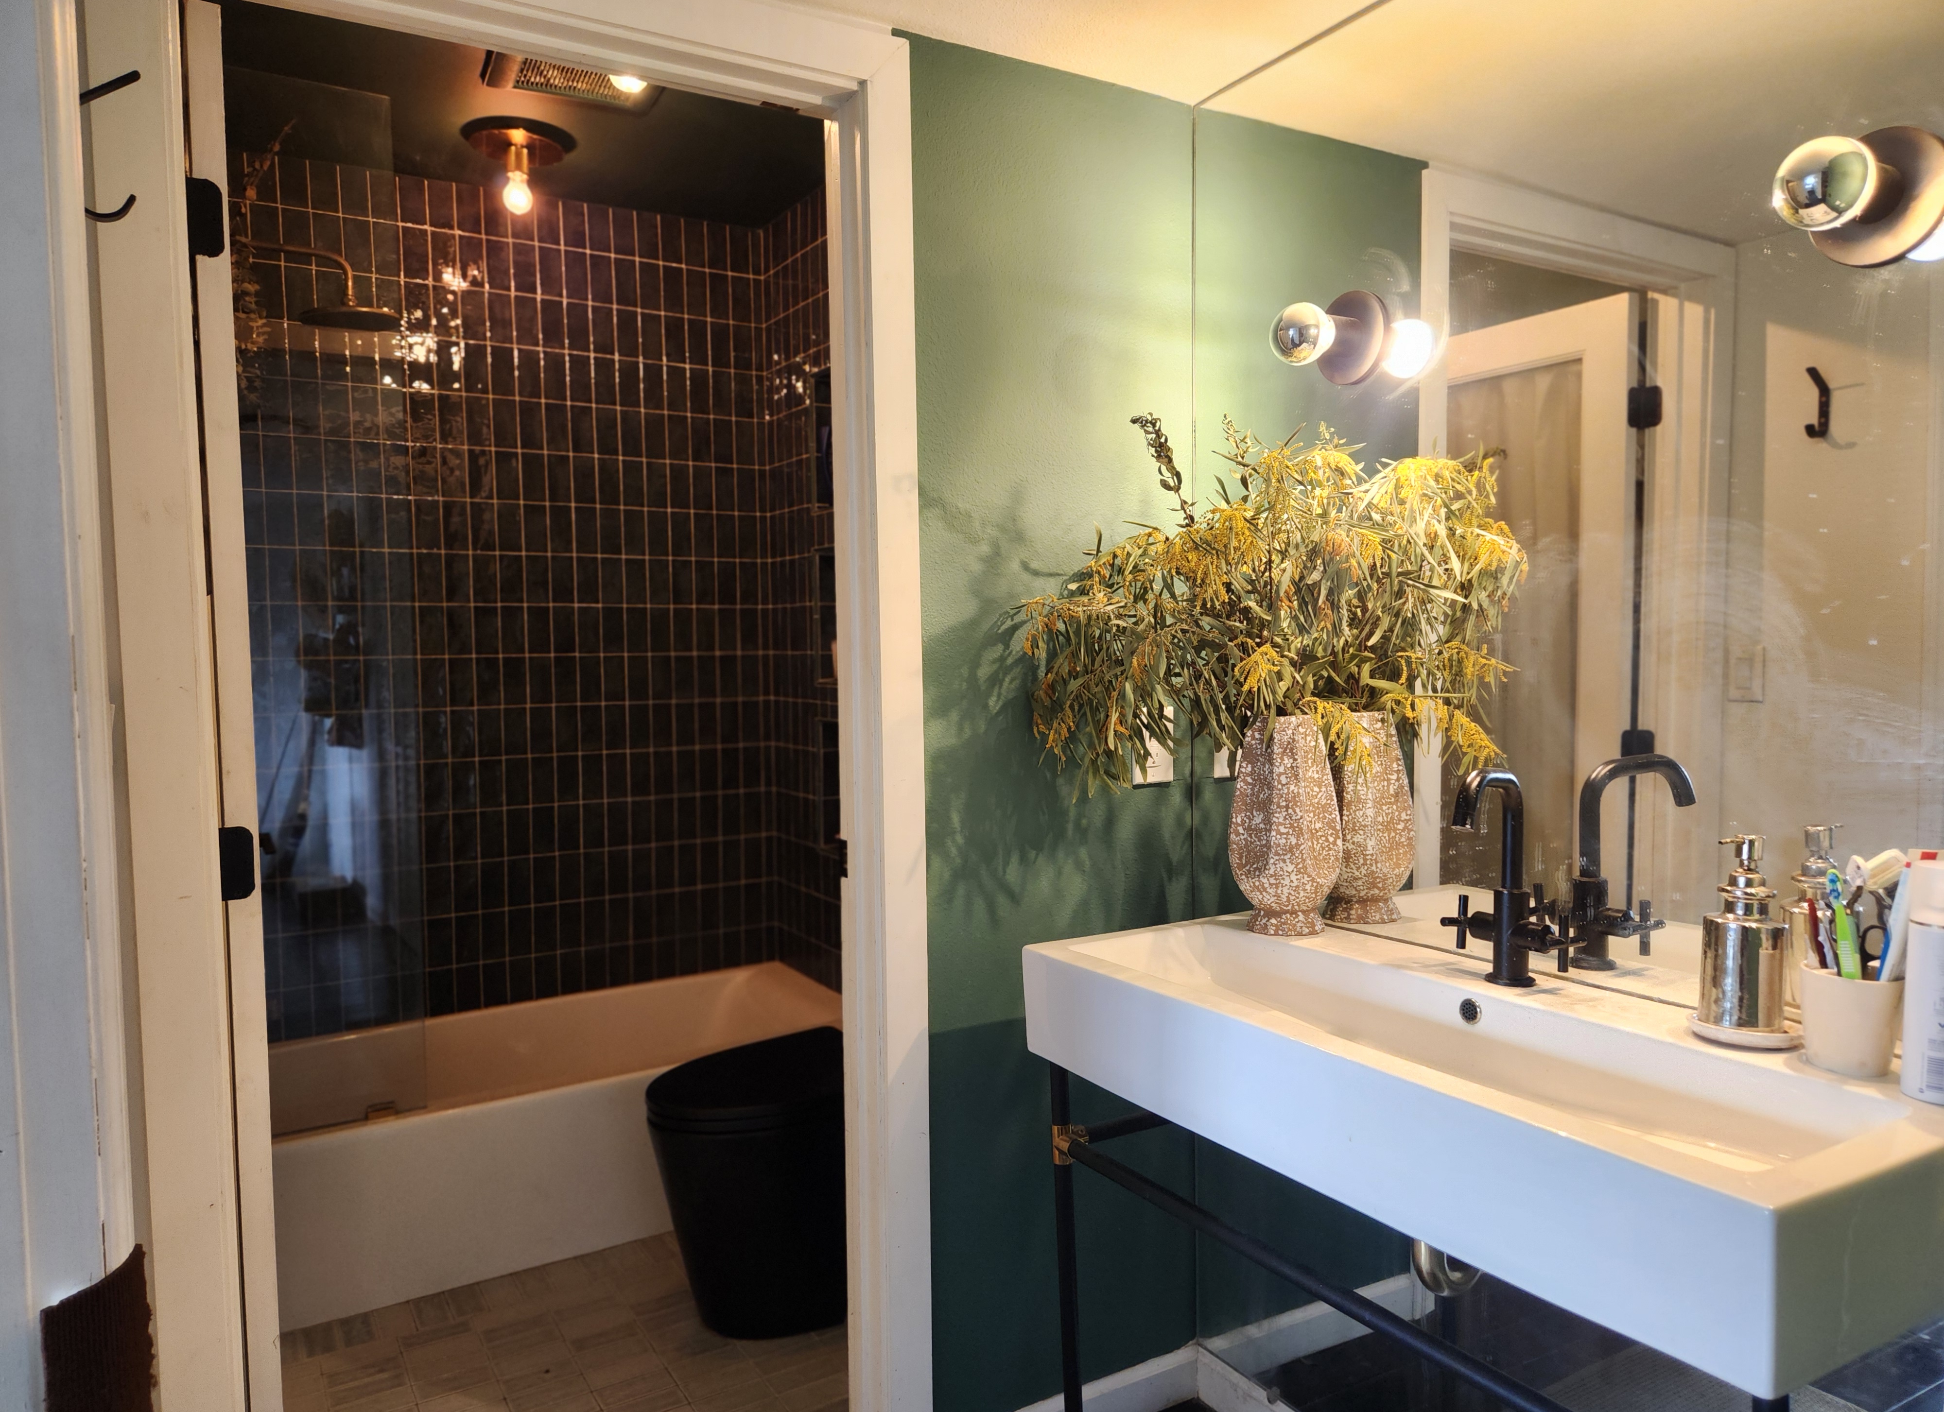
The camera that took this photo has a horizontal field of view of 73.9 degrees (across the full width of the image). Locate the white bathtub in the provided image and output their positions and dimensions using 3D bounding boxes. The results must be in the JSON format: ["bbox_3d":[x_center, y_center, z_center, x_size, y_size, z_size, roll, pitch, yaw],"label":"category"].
[{"bbox_3d":[-1.017,0.972,3.072,1.524,0.368,0.761,-3,3,-31],"label":"white bathtub"}]

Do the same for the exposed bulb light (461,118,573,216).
[{"bbox_3d":[-1.035,-1.214,2.966,0.235,0.172,0.235,-3,3,-31],"label":"exposed bulb light"}]

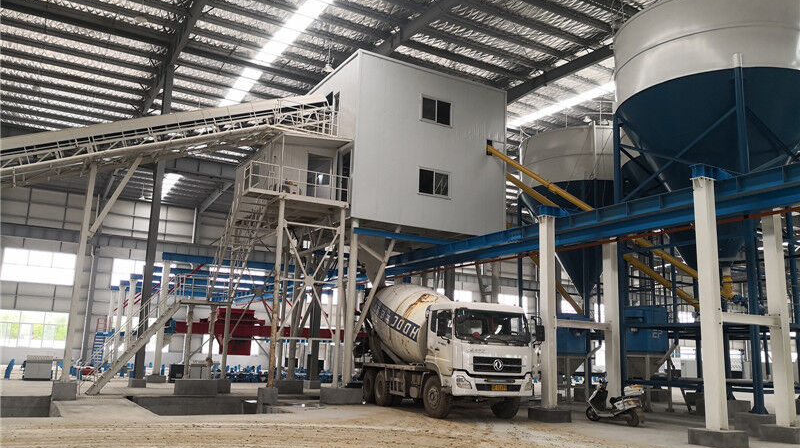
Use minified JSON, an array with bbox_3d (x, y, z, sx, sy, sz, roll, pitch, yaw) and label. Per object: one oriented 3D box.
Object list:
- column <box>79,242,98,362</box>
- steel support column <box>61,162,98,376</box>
[{"bbox_3d":[-23.146,5.946,46.717,0.420,9.265,0.500,9,-14,-30],"label":"column"},{"bbox_3d":[-10.081,1.442,19.782,0.220,6.943,0.220,9,-14,-30],"label":"steel support column"}]

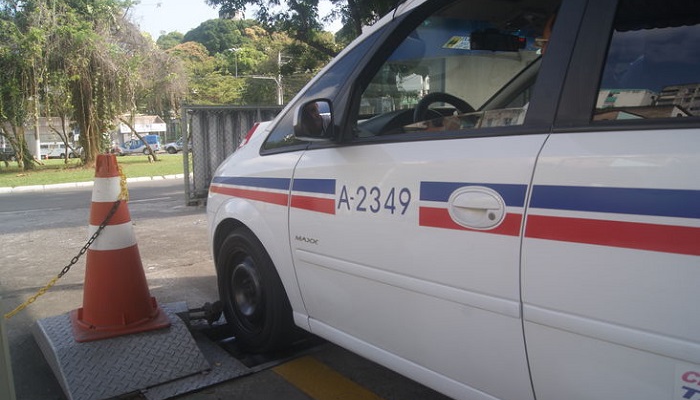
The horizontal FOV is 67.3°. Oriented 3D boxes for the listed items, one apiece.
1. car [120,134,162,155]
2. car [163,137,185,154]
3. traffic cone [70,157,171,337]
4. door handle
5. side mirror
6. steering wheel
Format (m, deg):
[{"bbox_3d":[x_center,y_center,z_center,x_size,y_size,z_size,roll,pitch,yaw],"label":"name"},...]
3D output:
[{"bbox_3d":[-18.600,-4.780,46.000,4.050,1.680,1.670,-1,6,-5],"label":"car"},{"bbox_3d":[-14.200,-4.780,45.500,4.050,1.520,1.700,-1,6,-5],"label":"car"},{"bbox_3d":[-1.067,0.177,2.380,0.387,0.770,0.387,-5,7,-29],"label":"traffic cone"},{"bbox_3d":[0.341,0.021,1.405,0.050,0.113,0.187,-5,8,-38],"label":"door handle"},{"bbox_3d":[-0.120,-0.284,1.870,0.168,0.150,0.095,-5,8,-38],"label":"side mirror"},{"bbox_3d":[0.393,-0.243,1.975,0.375,0.375,0.100,-5,-17,-38],"label":"steering wheel"}]

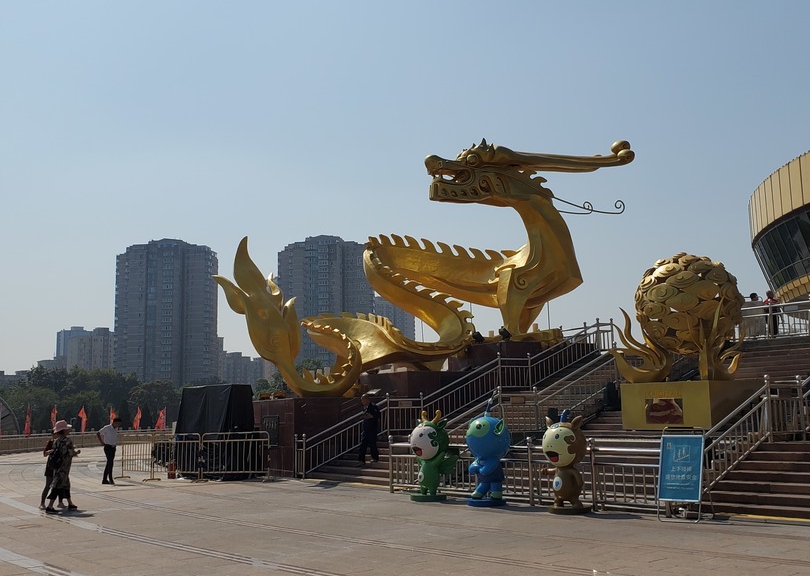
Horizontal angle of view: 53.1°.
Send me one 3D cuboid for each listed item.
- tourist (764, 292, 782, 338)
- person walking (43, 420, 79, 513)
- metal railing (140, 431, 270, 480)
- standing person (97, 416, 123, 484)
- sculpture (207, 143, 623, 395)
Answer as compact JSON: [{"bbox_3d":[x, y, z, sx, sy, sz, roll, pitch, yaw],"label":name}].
[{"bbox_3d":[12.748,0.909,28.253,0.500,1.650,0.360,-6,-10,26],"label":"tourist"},{"bbox_3d":[-6.359,3.269,14.993,0.560,1.620,0.520,6,-11,-36],"label":"person walking"},{"bbox_3d":[-5.247,4.538,21.632,3.584,1.220,0.550,-4,-10,15],"label":"metal railing"},{"bbox_3d":[-7.737,4.263,21.294,0.480,1.700,0.520,-5,-10,21],"label":"standing person"},{"bbox_3d":[1.635,-0.889,29.213,16.000,9.900,5.000,5,-11,-32],"label":"sculpture"}]

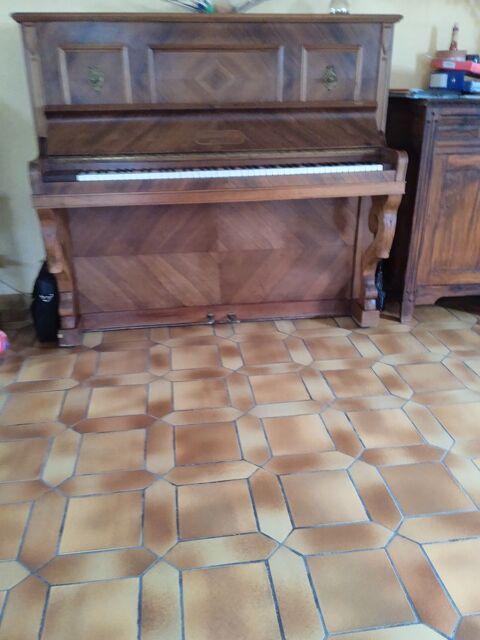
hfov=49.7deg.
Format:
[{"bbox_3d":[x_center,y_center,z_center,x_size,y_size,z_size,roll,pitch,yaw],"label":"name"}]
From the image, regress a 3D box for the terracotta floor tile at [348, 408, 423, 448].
[{"bbox_3d":[0.463,0.347,1.664,0.190,0.010,0.190,-3,23,-7],"label":"terracotta floor tile"}]

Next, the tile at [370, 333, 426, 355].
[{"bbox_3d":[0.688,0.109,2.261,0.198,0.010,0.195,-3,24,-7],"label":"tile"}]

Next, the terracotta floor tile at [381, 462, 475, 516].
[{"bbox_3d":[0.517,0.471,1.454,0.198,0.010,0.195,-3,24,-7],"label":"terracotta floor tile"}]

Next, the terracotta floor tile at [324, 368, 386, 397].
[{"bbox_3d":[0.431,0.243,1.964,0.195,0.012,0.195,-3,23,-7],"label":"terracotta floor tile"}]

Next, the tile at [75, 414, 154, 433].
[{"bbox_3d":[-0.401,0.342,1.691,0.274,0.010,0.080,-3,23,-7],"label":"tile"}]

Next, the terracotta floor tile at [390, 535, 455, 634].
[{"bbox_3d":[0.412,0.595,1.178,0.085,0.010,0.278,-3,24,-7],"label":"terracotta floor tile"}]

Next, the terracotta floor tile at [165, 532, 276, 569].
[{"bbox_3d":[-0.043,0.545,1.207,0.274,0.010,0.080,-3,23,-7],"label":"terracotta floor tile"}]

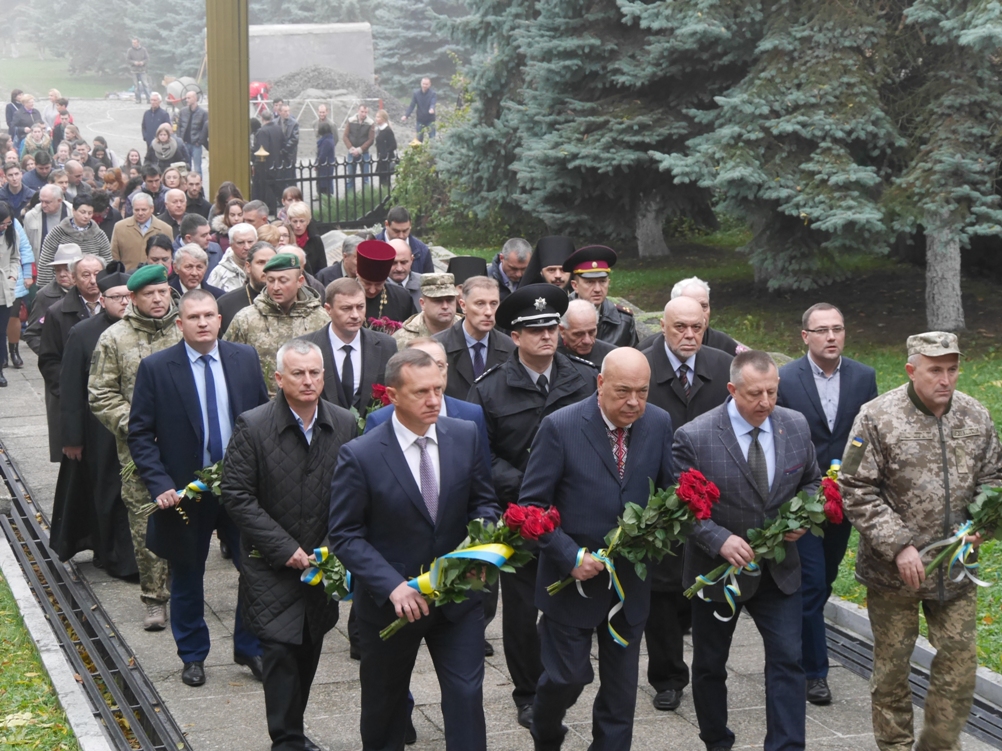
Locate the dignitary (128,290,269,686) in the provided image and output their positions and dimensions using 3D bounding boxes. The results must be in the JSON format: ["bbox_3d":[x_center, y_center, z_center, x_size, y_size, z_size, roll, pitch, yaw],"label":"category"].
[{"bbox_3d":[-1.373,0.497,9.820,0.660,1.780,0.480,-2,8,-16],"label":"dignitary"}]

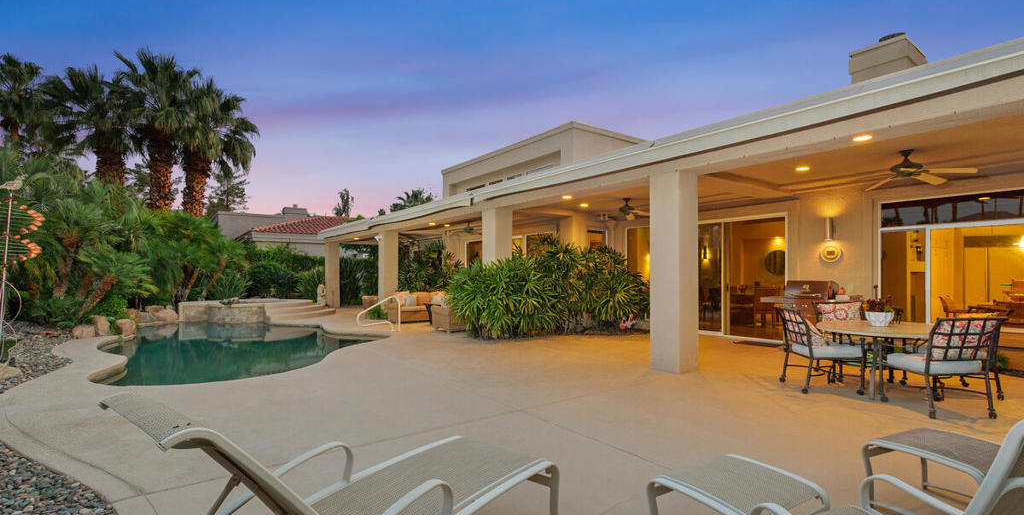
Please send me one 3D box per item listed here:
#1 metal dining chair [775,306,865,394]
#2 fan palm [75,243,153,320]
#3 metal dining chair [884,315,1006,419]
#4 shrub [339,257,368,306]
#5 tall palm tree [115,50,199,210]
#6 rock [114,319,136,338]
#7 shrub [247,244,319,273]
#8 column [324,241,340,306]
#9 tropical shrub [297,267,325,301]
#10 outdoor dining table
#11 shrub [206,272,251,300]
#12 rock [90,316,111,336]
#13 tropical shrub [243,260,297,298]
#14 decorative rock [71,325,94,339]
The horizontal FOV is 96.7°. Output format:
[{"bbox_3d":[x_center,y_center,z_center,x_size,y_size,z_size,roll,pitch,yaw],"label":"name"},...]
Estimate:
[{"bbox_3d":[3.545,1.063,5.302,0.680,0.900,0.620,-1,-2,7],"label":"metal dining chair"},{"bbox_3d":[-10.157,0.599,11.600,1.700,1.900,1.700,2,-3,-41],"label":"fan palm"},{"bbox_3d":[4.070,1.000,4.340,0.610,0.880,0.720,0,-2,5],"label":"metal dining chair"},{"bbox_3d":[-7.200,1.040,20.700,1.400,2.120,1.150,1,-2,-37],"label":"shrub"},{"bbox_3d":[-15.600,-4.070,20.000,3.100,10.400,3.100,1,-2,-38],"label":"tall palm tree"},{"bbox_3d":[-8.200,1.500,9.650,0.400,0.410,0.380,2,-2,-40],"label":"rock"},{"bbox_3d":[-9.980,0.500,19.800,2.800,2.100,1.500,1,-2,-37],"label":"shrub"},{"bbox_3d":[-7.340,0.720,18.600,0.460,2.680,0.460,1,-2,-37],"label":"column"},{"bbox_3d":[-8.635,1.163,19.600,1.250,1.600,1.250,1,-2,-24],"label":"tropical shrub"},{"bbox_3d":[4.205,1.140,5.168,1.600,0.730,1.200,1,-3,-26],"label":"outdoor dining table"},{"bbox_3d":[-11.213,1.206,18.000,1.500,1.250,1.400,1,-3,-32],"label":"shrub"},{"bbox_3d":[-9.449,1.584,10.450,0.420,0.450,0.380,2,-3,-42],"label":"rock"},{"bbox_3d":[-10.878,1.059,20.500,2.050,1.900,1.800,1,-3,-28],"label":"tropical shrub"},{"bbox_3d":[-9.000,1.535,9.550,0.410,0.280,0.360,2,-3,-43],"label":"decorative rock"}]

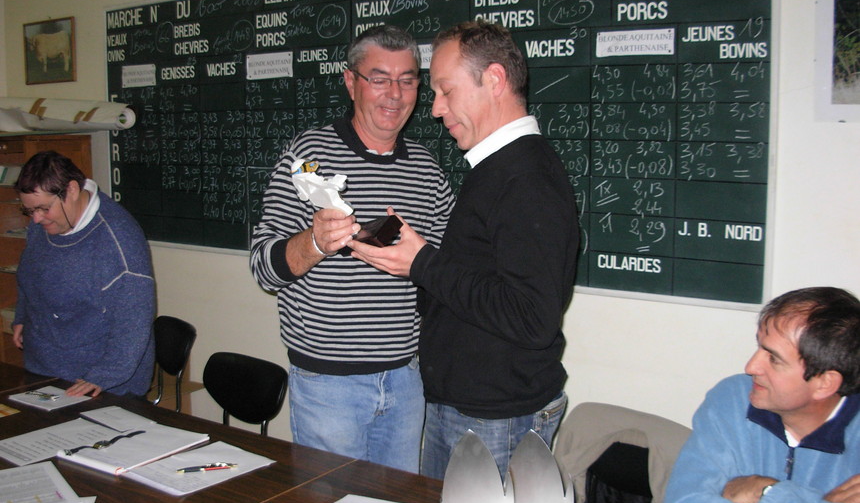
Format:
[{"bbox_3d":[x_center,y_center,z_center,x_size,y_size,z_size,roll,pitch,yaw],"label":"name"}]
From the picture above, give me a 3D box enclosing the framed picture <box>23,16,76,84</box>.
[{"bbox_3d":[-1.770,-0.935,4.400,0.435,0.310,0.025,5,9,34],"label":"framed picture"}]

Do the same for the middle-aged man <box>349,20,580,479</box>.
[{"bbox_3d":[0.090,0.350,2.200,0.540,1.760,0.520,-4,8,-25],"label":"middle-aged man"}]

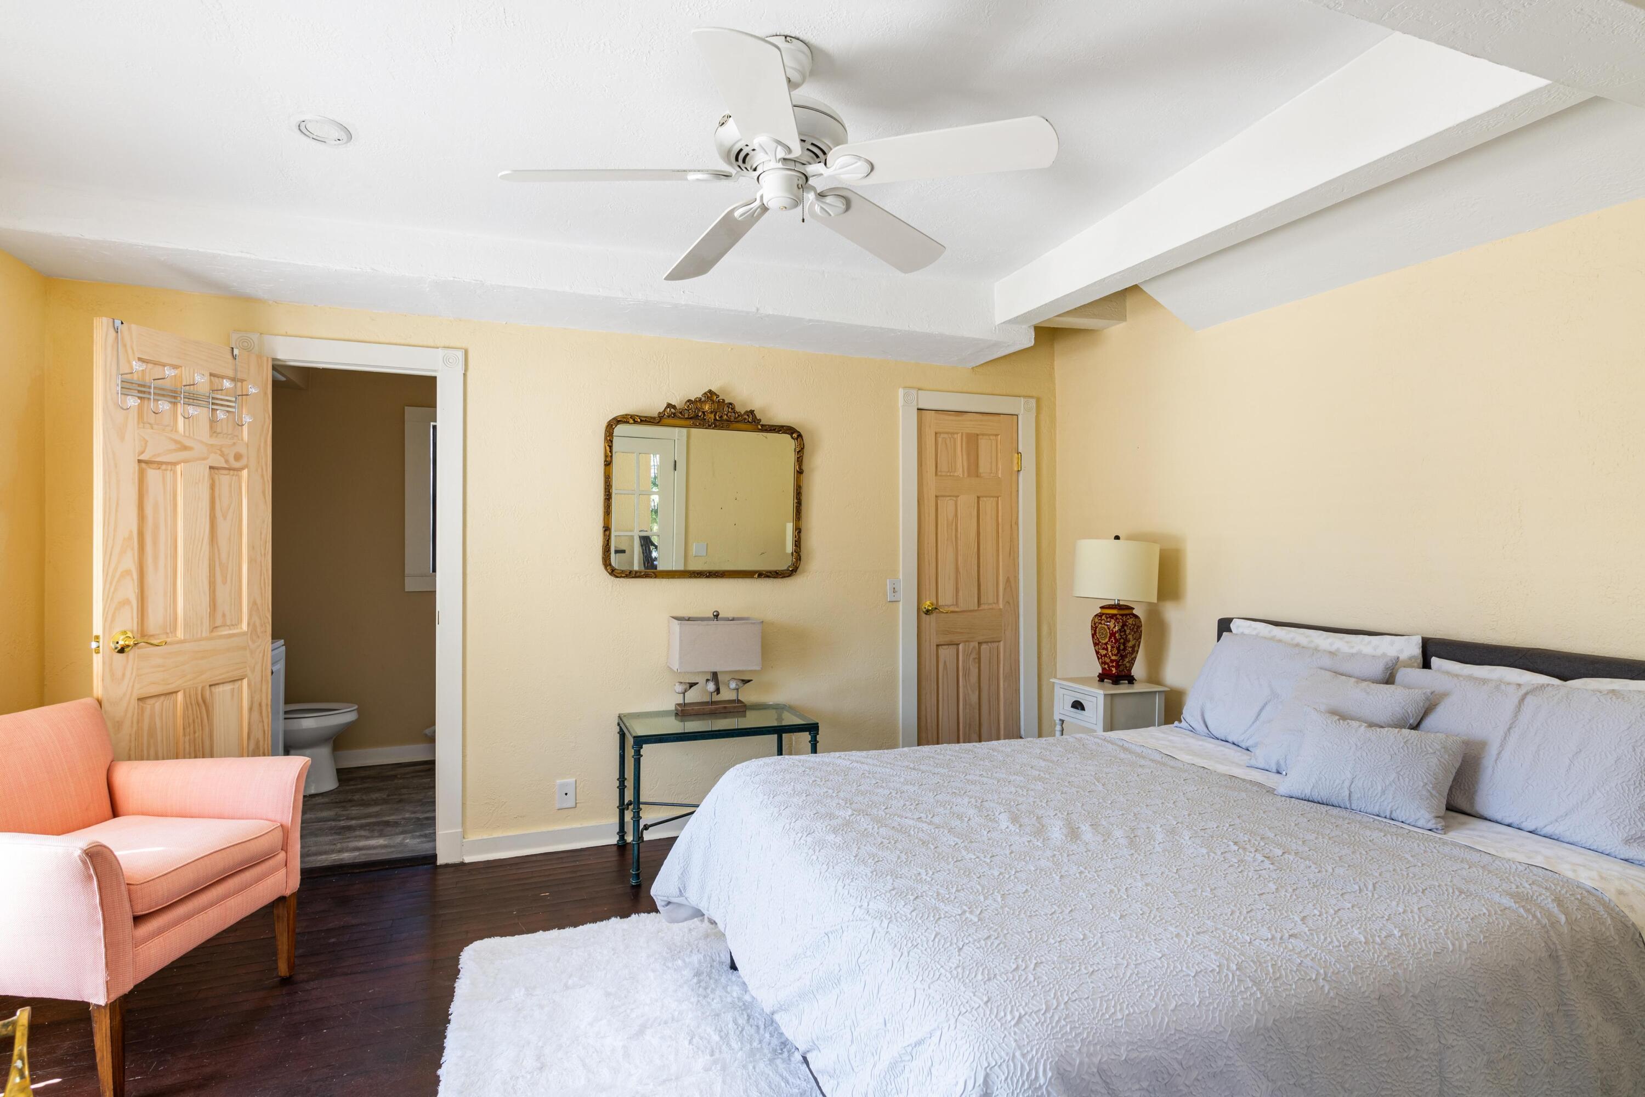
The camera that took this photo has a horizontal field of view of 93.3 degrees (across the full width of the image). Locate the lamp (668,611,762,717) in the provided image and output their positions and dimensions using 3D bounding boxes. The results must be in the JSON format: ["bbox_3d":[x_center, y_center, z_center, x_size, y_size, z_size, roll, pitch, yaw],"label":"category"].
[{"bbox_3d":[-0.482,0.516,3.541,0.385,0.460,0.190,0,0,-19],"label":"lamp"}]

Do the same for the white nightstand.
[{"bbox_3d":[1.301,0.971,3.516,0.345,0.705,0.367,0,0,-19],"label":"white nightstand"}]

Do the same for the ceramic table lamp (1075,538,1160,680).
[{"bbox_3d":[1.345,0.288,3.563,0.365,0.660,0.365,0,0,-19],"label":"ceramic table lamp"}]

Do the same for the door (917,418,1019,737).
[{"bbox_3d":[0.774,0.297,4.126,0.610,2.030,0.045,0,0,-19],"label":"door"}]

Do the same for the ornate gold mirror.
[{"bbox_3d":[-0.538,-0.301,3.625,0.935,0.880,0.055,0,0,-19],"label":"ornate gold mirror"}]

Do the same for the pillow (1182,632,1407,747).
[{"bbox_3d":[1.547,0.502,2.663,0.165,0.420,0.675,32,-11,-16],"label":"pillow"}]

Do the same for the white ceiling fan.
[{"bbox_3d":[-0.099,-1.017,1.911,1.250,0.385,1.230,0,0,6],"label":"white ceiling fan"}]

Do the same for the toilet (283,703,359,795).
[{"bbox_3d":[-2.982,0.956,4.311,0.720,0.760,0.420,0,0,-19],"label":"toilet"}]

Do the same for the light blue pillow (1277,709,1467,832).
[{"bbox_3d":[1.401,0.553,1.991,0.135,0.280,0.390,44,-19,-20],"label":"light blue pillow"}]

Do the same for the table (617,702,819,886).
[{"bbox_3d":[-0.451,1.036,3.390,0.775,0.580,0.460,0,0,-19],"label":"table"}]

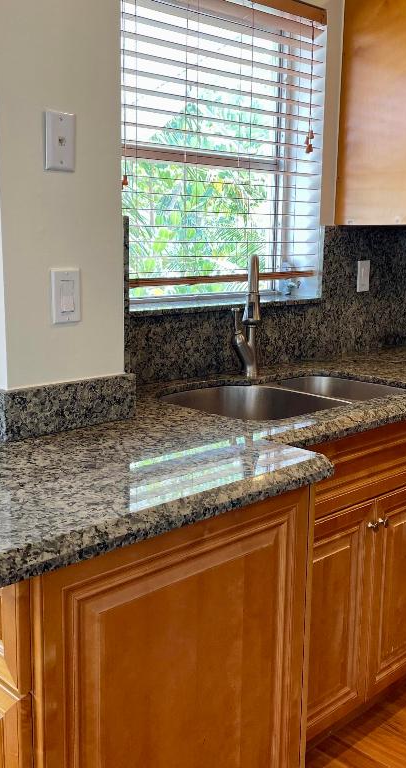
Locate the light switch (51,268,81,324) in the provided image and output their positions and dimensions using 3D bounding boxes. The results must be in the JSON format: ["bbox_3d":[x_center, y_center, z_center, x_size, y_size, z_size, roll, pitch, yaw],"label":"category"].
[{"bbox_3d":[-0.280,-0.181,1.581,0.070,0.114,0.010,-9,14,-44],"label":"light switch"}]

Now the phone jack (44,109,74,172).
[{"bbox_3d":[-0.280,-0.479,1.524,0.070,0.114,0.010,-9,14,-44],"label":"phone jack"}]

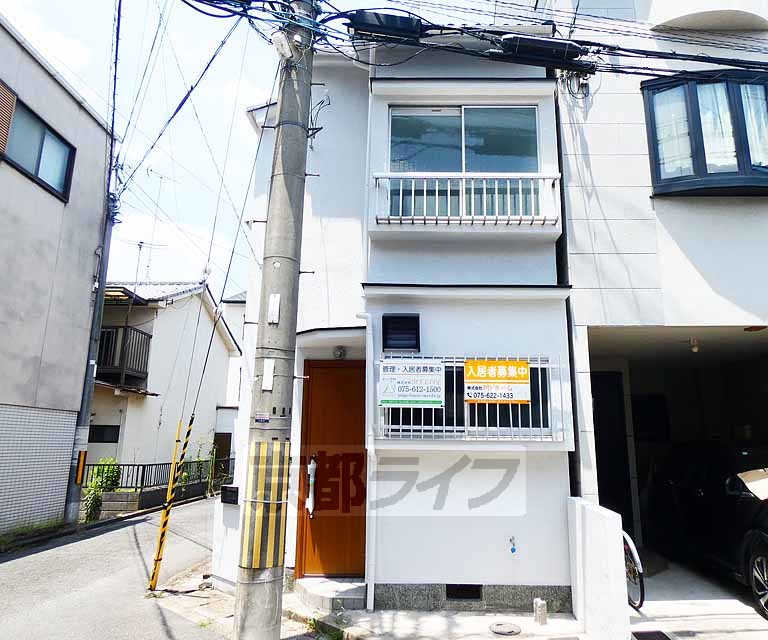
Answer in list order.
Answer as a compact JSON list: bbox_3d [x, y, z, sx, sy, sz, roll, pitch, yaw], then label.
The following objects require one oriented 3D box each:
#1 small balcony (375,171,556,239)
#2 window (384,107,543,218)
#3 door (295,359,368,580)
[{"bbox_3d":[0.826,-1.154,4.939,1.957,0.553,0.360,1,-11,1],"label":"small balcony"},{"bbox_3d":[0.828,-1.668,5.095,1.587,1.281,0.110,1,-11,1],"label":"window"},{"bbox_3d":[-0.530,1.522,5.138,0.720,2.205,0.100,1,-11,1],"label":"door"}]

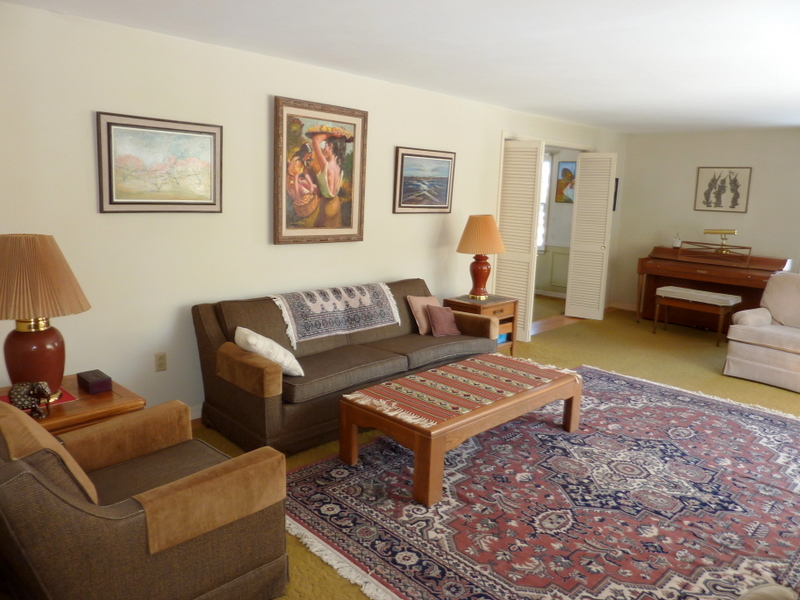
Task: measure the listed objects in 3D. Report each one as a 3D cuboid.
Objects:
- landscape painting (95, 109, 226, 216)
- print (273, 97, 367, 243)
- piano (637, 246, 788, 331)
[{"bbox_3d":[-1.391,-0.786,3.420,0.713,0.535,0.037,-9,14,-44],"label":"landscape painting"},{"bbox_3d":[-0.551,-0.913,4.231,0.797,0.988,0.047,-9,14,-44],"label":"print"},{"bbox_3d":[3.621,-0.095,6.812,0.563,0.924,1.445,-7,13,-40],"label":"piano"}]

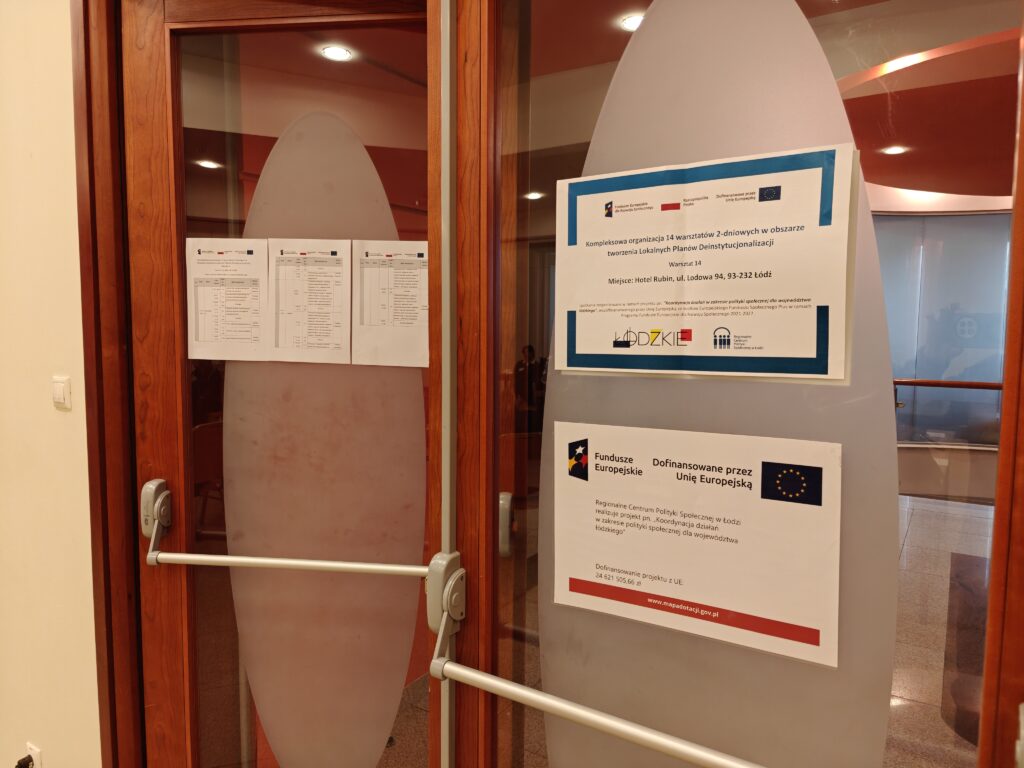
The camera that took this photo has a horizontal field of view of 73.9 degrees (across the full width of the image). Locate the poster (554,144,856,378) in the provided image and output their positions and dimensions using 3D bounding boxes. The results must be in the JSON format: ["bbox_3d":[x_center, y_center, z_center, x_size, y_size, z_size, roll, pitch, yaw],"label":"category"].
[{"bbox_3d":[0.248,-0.162,0.974,0.420,0.297,0.008,3,5,32],"label":"poster"}]

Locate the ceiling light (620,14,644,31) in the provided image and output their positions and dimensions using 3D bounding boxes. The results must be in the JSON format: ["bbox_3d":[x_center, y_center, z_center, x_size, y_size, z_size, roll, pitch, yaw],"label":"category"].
[{"bbox_3d":[0.659,-1.895,3.572,0.175,0.040,0.175,0,4,0],"label":"ceiling light"}]

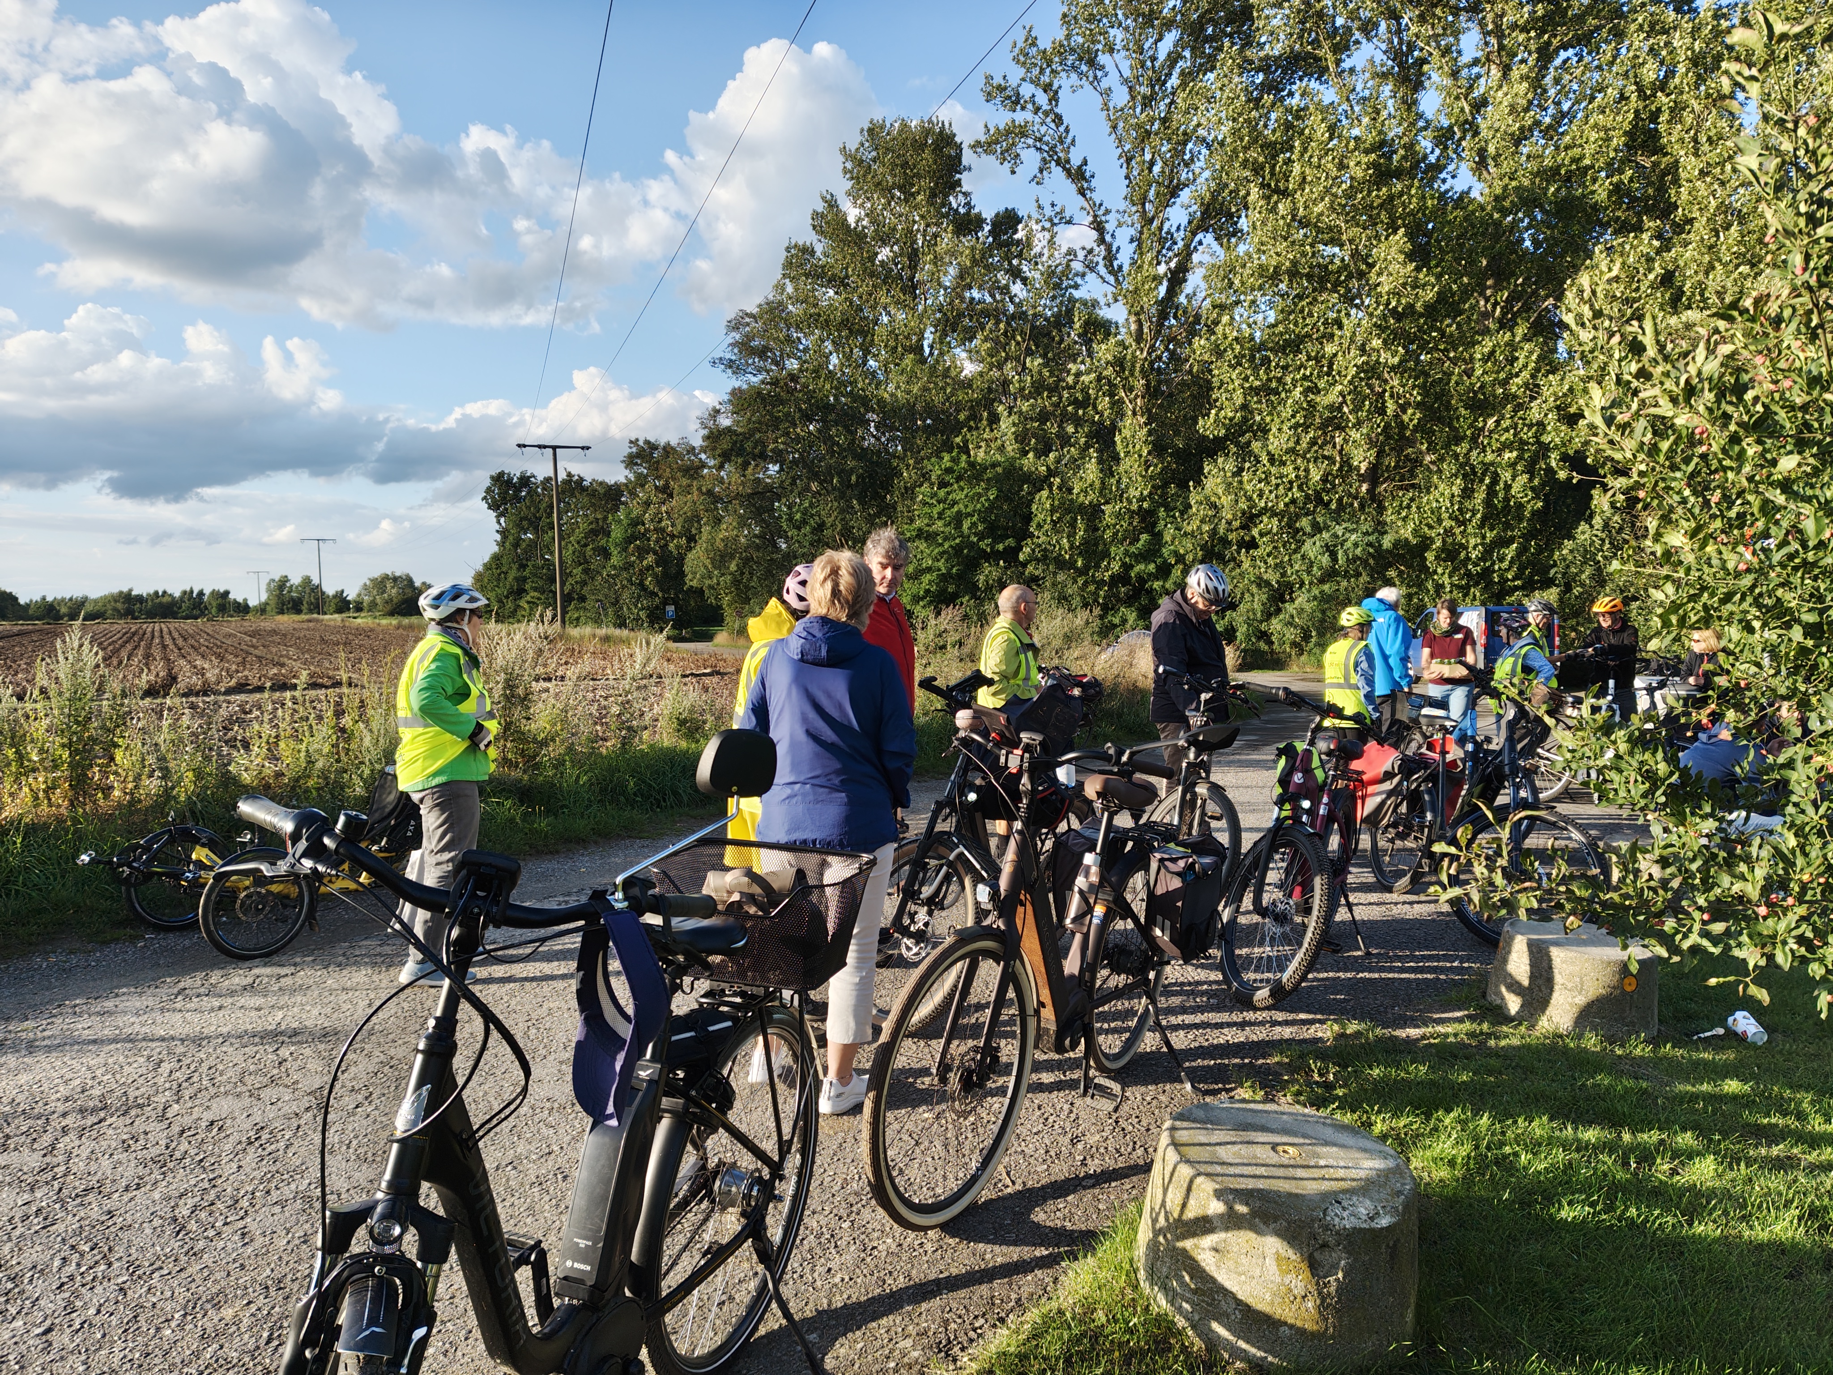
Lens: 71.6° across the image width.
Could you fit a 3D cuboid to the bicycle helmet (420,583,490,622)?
[{"bbox_3d":[-1.940,-0.357,5.340,0.280,0.170,0.220,-1,3,-11],"label":"bicycle helmet"}]

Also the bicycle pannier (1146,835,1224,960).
[{"bbox_3d":[0.888,0.693,4.170,0.180,0.380,0.330,1,4,28],"label":"bicycle pannier"}]

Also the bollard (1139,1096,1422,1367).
[{"bbox_3d":[0.790,1.155,2.760,0.590,0.310,0.590,3,5,0],"label":"bollard"}]

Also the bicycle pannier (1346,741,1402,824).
[{"bbox_3d":[2.498,0.521,6.950,0.190,0.430,0.310,-1,3,-4],"label":"bicycle pannier"}]

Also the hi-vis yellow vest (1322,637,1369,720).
[{"bbox_3d":[3.352,-0.028,9.900,0.440,0.670,0.290,2,4,38],"label":"hi-vis yellow vest"}]

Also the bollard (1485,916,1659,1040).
[{"bbox_3d":[2.526,1.115,4.880,0.590,0.340,0.590,1,4,27],"label":"bollard"}]

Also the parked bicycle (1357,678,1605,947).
[{"bbox_3d":[2.690,0.555,6.300,0.650,1.130,1.760,-1,3,-7],"label":"parked bicycle"}]

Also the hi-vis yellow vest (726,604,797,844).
[{"bbox_3d":[-0.474,0.151,4.700,0.380,0.950,0.500,-2,3,-21],"label":"hi-vis yellow vest"}]

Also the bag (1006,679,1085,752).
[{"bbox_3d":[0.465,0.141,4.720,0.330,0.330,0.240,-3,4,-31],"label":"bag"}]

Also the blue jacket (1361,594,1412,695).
[{"bbox_3d":[3.770,-0.340,10.300,0.350,0.780,0.470,-3,4,-38],"label":"blue jacket"}]

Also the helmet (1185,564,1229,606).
[{"bbox_3d":[1.667,-0.595,7.300,0.280,0.180,0.225,39,27,32],"label":"helmet"}]

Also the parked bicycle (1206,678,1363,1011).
[{"bbox_3d":[1.716,0.622,5.483,0.620,1.170,1.780,1,4,28],"label":"parked bicycle"}]

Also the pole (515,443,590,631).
[{"bbox_3d":[-15.359,-5.781,53.755,3.300,9.000,0.280,-2,4,-27],"label":"pole"}]

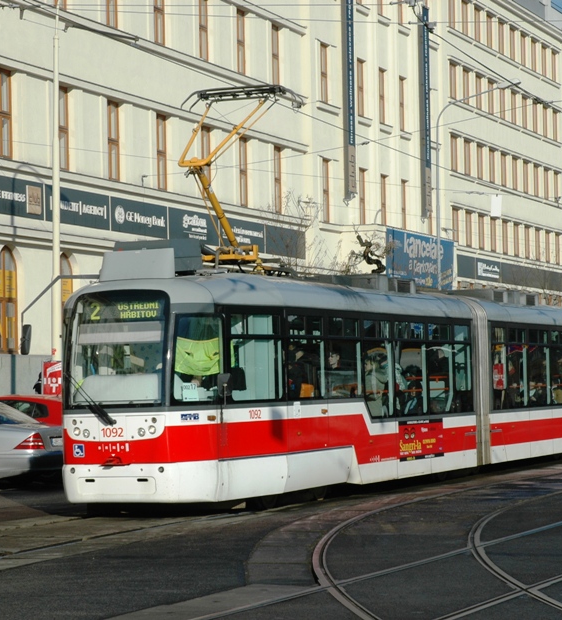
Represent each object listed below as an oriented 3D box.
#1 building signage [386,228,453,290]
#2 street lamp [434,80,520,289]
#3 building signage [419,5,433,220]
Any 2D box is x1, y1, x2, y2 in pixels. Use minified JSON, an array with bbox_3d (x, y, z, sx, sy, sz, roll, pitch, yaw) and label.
[{"bbox_3d":[6.197,-2.112,88.969,0.150,2.340,10.096,-2,-2,22],"label":"building signage"},{"bbox_3d":[6.621,-1.751,68.431,2.900,11.700,0.350,-2,-2,22],"label":"street lamp"},{"bbox_3d":[6.799,-9.279,93.806,0.200,9.664,0.950,-2,-2,22],"label":"building signage"}]

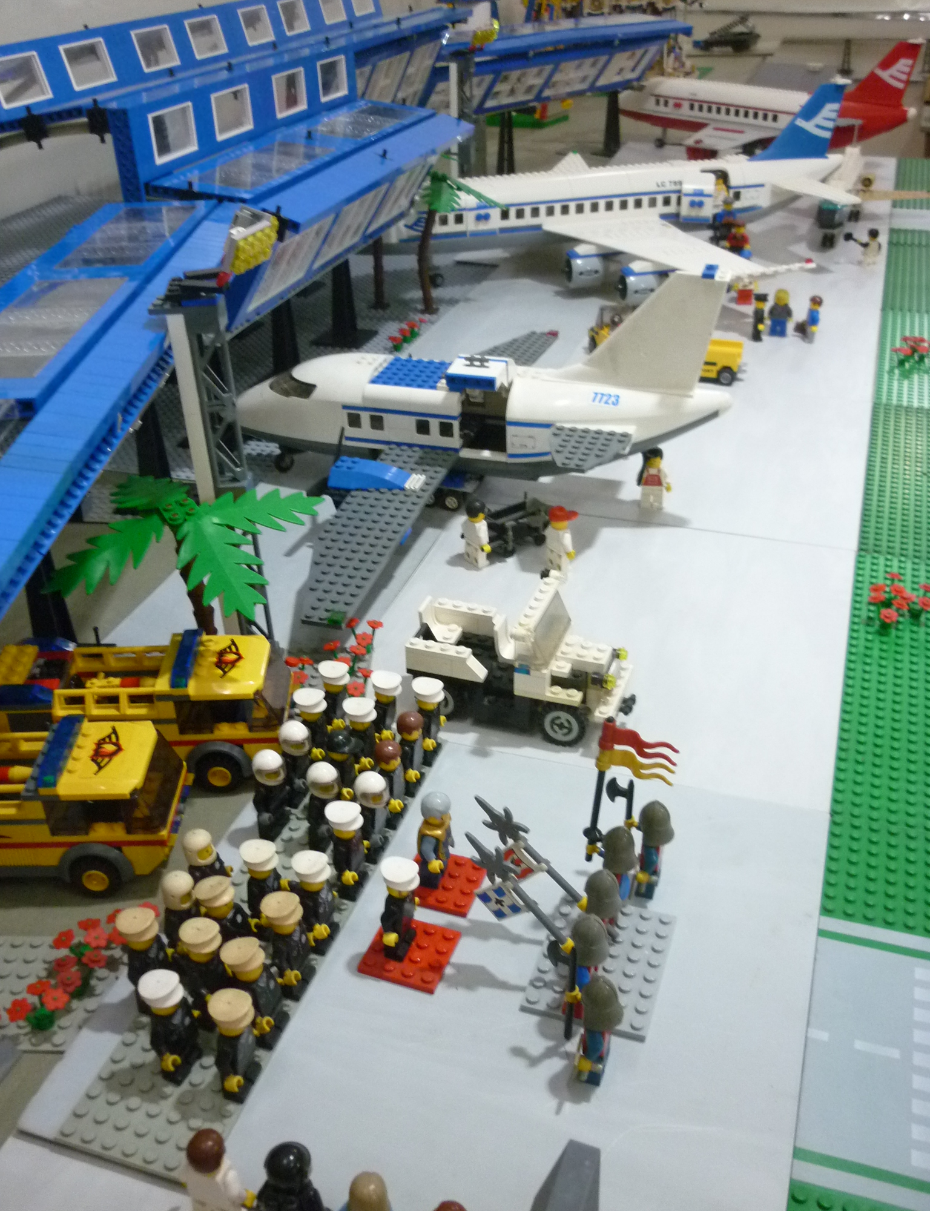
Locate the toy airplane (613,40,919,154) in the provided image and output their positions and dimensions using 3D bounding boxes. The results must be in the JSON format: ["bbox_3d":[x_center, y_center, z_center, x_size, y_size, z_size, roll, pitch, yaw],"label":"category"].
[{"bbox_3d":[0.425,-0.739,1.727,0.435,0.184,0.500,-27,41,-37],"label":"toy airplane"}]

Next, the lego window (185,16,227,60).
[{"bbox_3d":[-0.232,-0.503,1.047,0.008,0.032,0.048,-4,28,28],"label":"lego window"}]

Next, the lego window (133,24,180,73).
[{"bbox_3d":[-0.273,-0.486,1.035,0.009,0.033,0.058,-3,29,23],"label":"lego window"}]

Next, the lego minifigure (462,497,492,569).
[{"bbox_3d":[0.007,-0.046,0.737,0.015,0.042,0.024,-22,38,-31],"label":"lego minifigure"}]

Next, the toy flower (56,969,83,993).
[{"bbox_3d":[-0.152,0.144,0.454,0.010,0.004,0.010,0,32,0],"label":"toy flower"}]

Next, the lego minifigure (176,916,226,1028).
[{"bbox_3d":[-0.094,0.136,0.438,0.018,0.043,0.025,10,33,15],"label":"lego minifigure"}]

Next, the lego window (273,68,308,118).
[{"bbox_3d":[-0.146,-0.421,0.971,0.008,0.032,0.057,9,33,17],"label":"lego window"}]

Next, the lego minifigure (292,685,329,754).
[{"bbox_3d":[-0.071,0.062,0.559,0.018,0.043,0.025,10,33,15],"label":"lego minifigure"}]

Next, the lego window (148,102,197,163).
[{"bbox_3d":[-0.205,-0.328,0.822,0.008,0.032,0.057,9,33,17],"label":"lego window"}]

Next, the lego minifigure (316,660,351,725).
[{"bbox_3d":[-0.062,0.047,0.581,0.015,0.043,0.025,9,33,17],"label":"lego minifigure"}]

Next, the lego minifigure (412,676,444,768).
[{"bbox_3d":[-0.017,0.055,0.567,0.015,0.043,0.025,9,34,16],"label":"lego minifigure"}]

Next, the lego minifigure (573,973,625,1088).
[{"bbox_3d":[0.046,0.148,0.416,0.016,0.043,0.026,9,33,17],"label":"lego minifigure"}]

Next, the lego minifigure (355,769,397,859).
[{"bbox_3d":[-0.039,0.090,0.512,0.018,0.043,0.025,10,33,15],"label":"lego minifigure"}]

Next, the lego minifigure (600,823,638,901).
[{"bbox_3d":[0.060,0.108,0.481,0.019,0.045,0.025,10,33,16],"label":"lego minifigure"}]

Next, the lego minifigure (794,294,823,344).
[{"bbox_3d":[0.312,-0.260,1.069,0.020,0.043,0.024,4,32,9],"label":"lego minifigure"}]

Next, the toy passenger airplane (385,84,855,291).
[{"bbox_3d":[0.143,-0.430,1.216,0.562,0.181,0.510,-10,33,-15],"label":"toy passenger airplane"}]

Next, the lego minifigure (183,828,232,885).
[{"bbox_3d":[-0.105,0.109,0.486,0.018,0.042,0.025,10,33,16],"label":"lego minifigure"}]

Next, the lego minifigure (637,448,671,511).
[{"bbox_3d":[0.129,-0.086,0.802,0.025,0.043,0.017,6,32,10],"label":"lego minifigure"}]

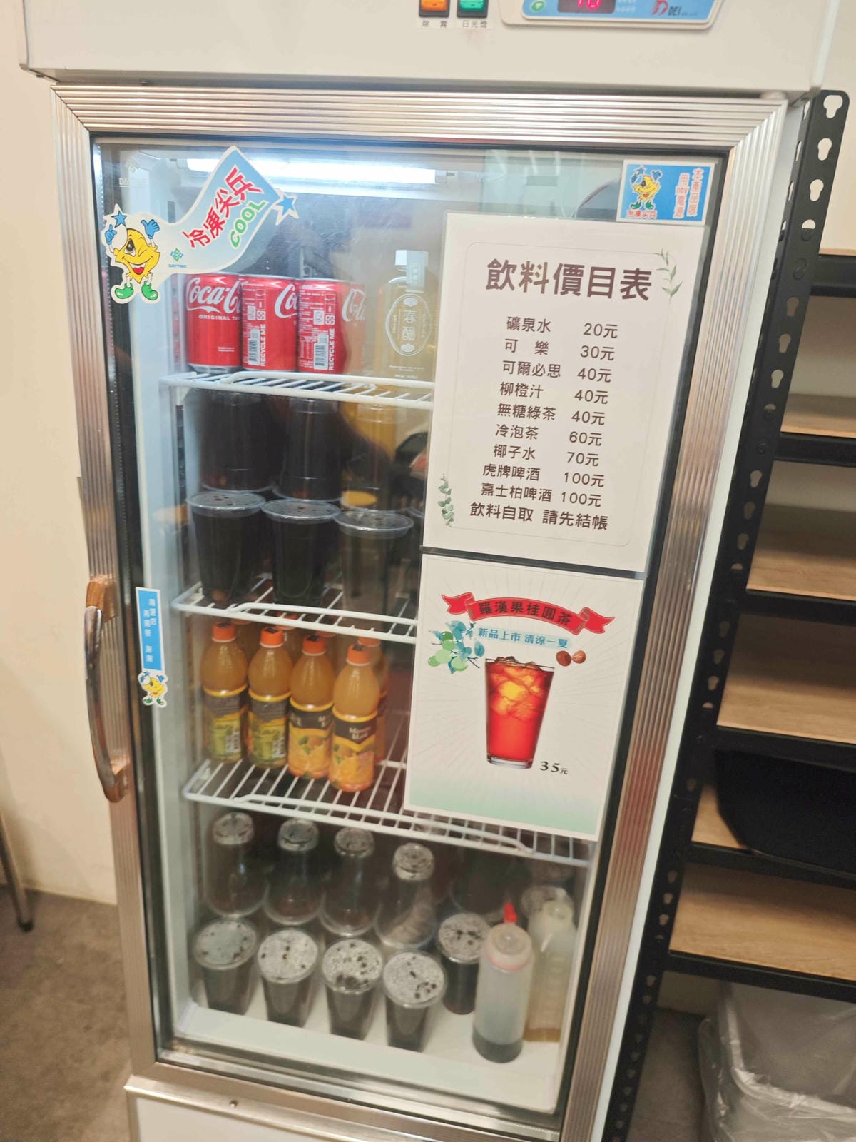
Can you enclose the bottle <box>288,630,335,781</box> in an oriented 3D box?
[{"bbox_3d":[-0.162,0.185,1.060,0.063,0.205,0.063,3,19,-1],"label":"bottle"}]

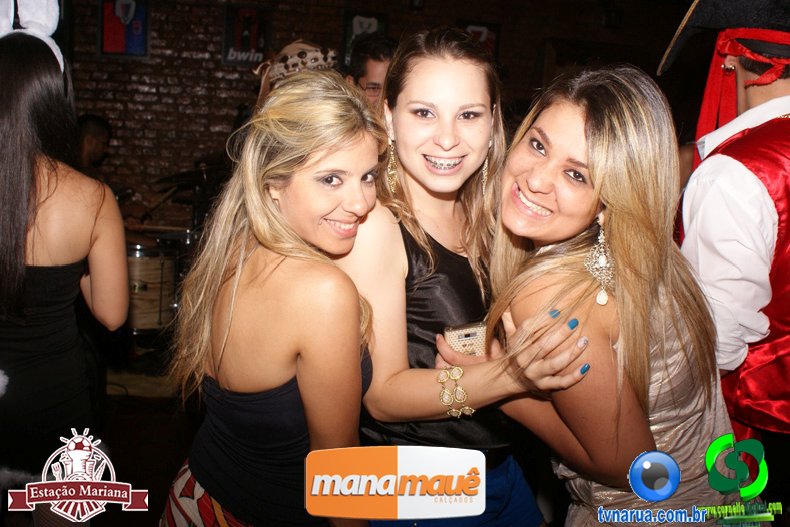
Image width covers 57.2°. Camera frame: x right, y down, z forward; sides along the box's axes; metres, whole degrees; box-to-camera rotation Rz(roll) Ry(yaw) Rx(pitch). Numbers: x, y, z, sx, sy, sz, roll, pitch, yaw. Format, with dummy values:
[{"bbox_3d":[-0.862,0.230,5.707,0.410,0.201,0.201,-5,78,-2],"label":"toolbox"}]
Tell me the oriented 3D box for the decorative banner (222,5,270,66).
[{"bbox_3d":[-1.124,-1.733,5.500,0.355,0.440,0.040,1,4,-12],"label":"decorative banner"}]

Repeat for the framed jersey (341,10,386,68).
[{"bbox_3d":[-0.243,-1.762,5.685,0.345,0.415,0.040,1,4,-12],"label":"framed jersey"}]

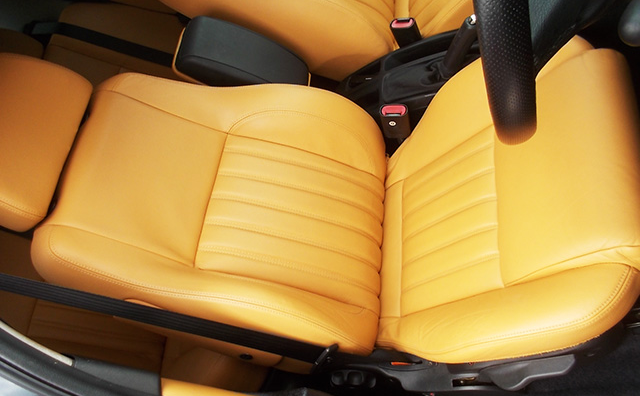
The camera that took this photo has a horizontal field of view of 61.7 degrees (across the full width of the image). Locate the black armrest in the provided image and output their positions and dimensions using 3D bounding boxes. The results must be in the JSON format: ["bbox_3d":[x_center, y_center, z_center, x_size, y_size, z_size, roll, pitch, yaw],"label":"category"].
[{"bbox_3d":[-0.166,-0.289,1.221,0.122,0.308,0.133,-39,37,52],"label":"black armrest"}]

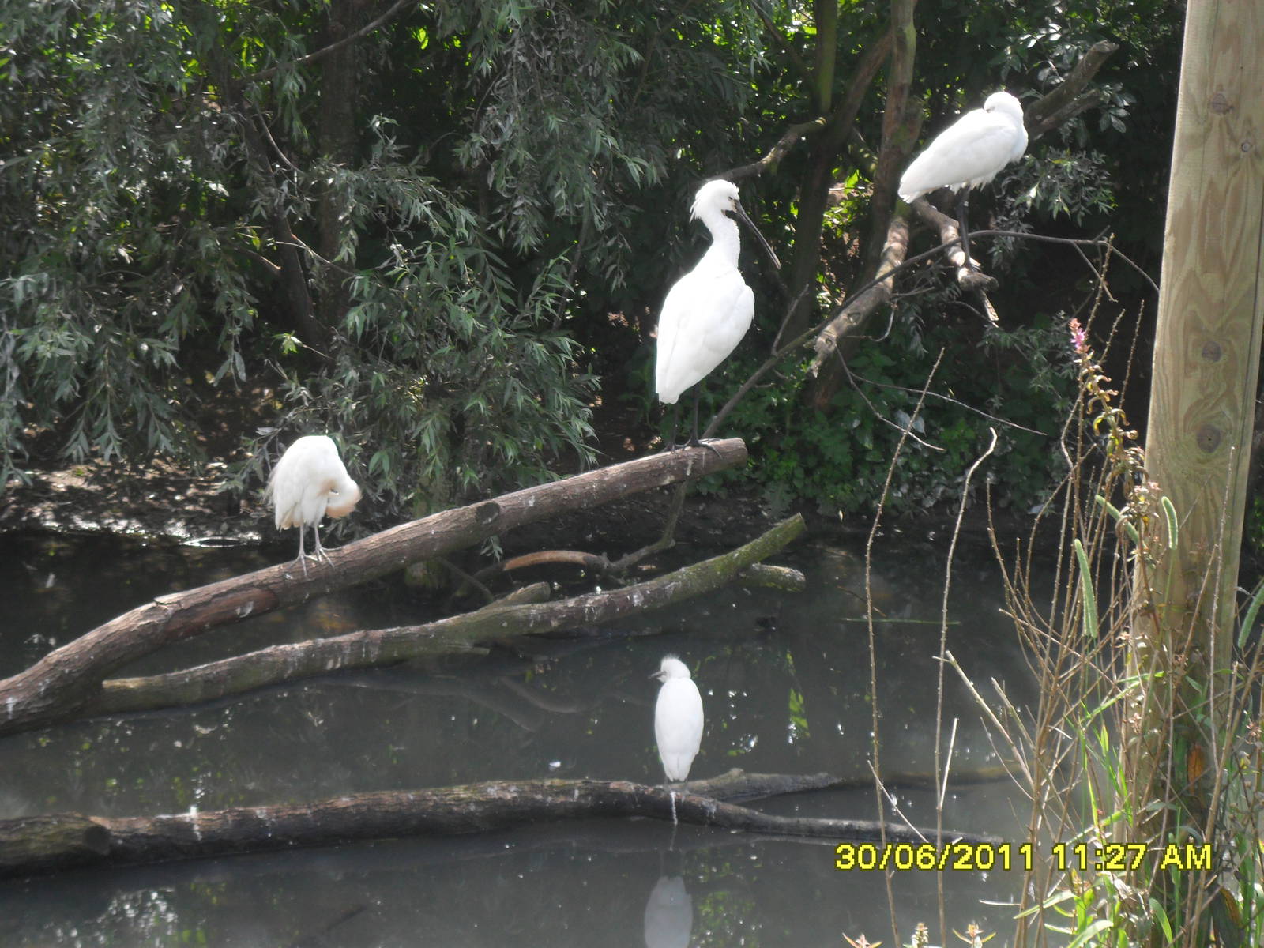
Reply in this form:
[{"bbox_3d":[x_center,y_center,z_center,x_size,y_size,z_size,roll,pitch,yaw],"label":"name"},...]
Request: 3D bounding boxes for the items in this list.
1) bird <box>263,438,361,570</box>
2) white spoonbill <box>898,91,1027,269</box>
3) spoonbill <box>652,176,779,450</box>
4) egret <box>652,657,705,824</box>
[{"bbox_3d":[-0.786,0.072,6.650,0.160,0.330,0.240,-10,18,-43],"label":"bird"},{"bbox_3d":[0.967,-0.861,7.900,0.400,0.520,0.200,4,14,8],"label":"white spoonbill"},{"bbox_3d":[0.222,-0.431,7.100,0.380,0.700,0.220,-10,18,-42],"label":"spoonbill"},{"bbox_3d":[0.101,0.572,6.050,0.125,0.325,0.200,2,13,-2],"label":"egret"}]

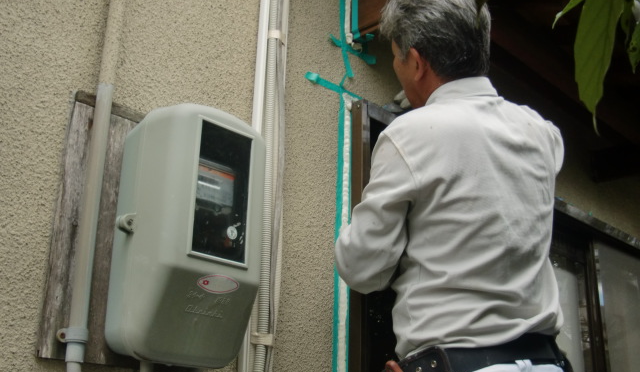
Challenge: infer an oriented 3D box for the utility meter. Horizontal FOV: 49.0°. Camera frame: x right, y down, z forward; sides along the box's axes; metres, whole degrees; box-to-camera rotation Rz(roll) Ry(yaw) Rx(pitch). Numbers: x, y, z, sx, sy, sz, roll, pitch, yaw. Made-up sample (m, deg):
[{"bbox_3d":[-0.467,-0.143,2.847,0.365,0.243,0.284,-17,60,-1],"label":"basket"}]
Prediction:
[{"bbox_3d":[-0.228,0.085,1.253,0.213,0.443,0.166,20,-27,-40],"label":"utility meter"}]

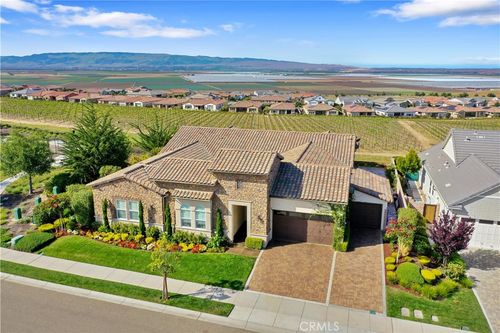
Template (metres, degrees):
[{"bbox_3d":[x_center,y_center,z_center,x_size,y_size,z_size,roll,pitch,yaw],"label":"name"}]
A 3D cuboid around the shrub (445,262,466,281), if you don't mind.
[{"bbox_3d":[13.500,6.921,25.600,1.300,0.950,1.250,0,14,0],"label":"shrub"}]

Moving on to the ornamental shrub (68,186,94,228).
[{"bbox_3d":[-14.300,3.601,33.062,2.050,3.300,2.100,0,14,0],"label":"ornamental shrub"}]

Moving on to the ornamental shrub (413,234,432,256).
[{"bbox_3d":[13.450,6.043,30.275,1.400,1.350,1.350,4,15,16],"label":"ornamental shrub"}]

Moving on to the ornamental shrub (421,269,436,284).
[{"bbox_3d":[11.502,6.958,25.024,0.950,0.800,0.950,4,15,16],"label":"ornamental shrub"}]

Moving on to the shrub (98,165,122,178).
[{"bbox_3d":[-17.500,0.935,48.837,2.800,1.850,2.600,4,15,16],"label":"shrub"}]

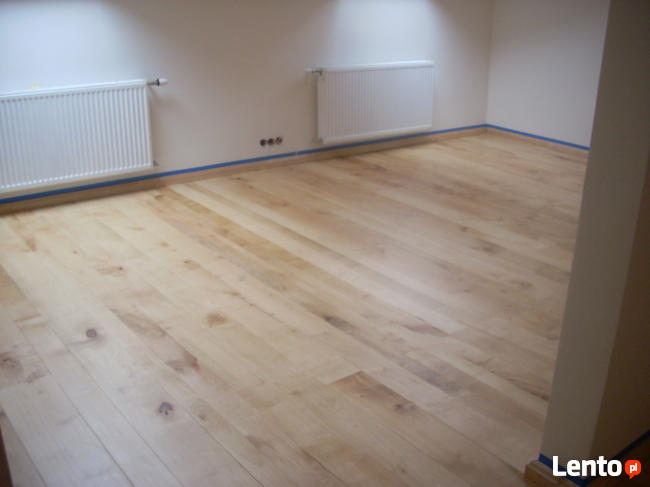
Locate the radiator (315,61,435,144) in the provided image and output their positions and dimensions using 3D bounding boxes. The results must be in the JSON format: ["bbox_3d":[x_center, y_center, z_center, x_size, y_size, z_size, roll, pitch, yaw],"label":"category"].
[{"bbox_3d":[0.460,-1.228,5.945,1.190,0.595,0.100,-14,26,-32],"label":"radiator"}]

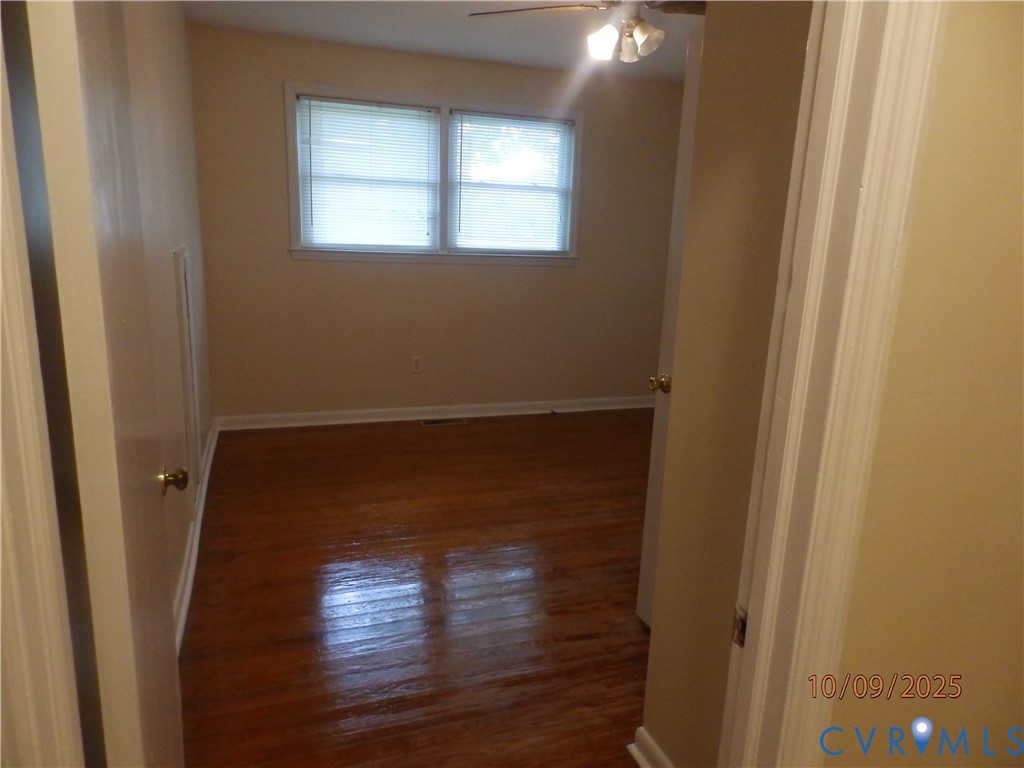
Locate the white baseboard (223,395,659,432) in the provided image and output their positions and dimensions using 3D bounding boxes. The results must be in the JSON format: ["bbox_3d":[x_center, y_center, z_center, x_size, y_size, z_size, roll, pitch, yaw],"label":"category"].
[{"bbox_3d":[-0.341,0.212,4.862,3.400,0.095,0.030,-2,15,-18],"label":"white baseboard"}]

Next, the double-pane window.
[{"bbox_3d":[-0.454,-1.368,4.442,1.980,1.000,0.100,-2,15,-18],"label":"double-pane window"}]

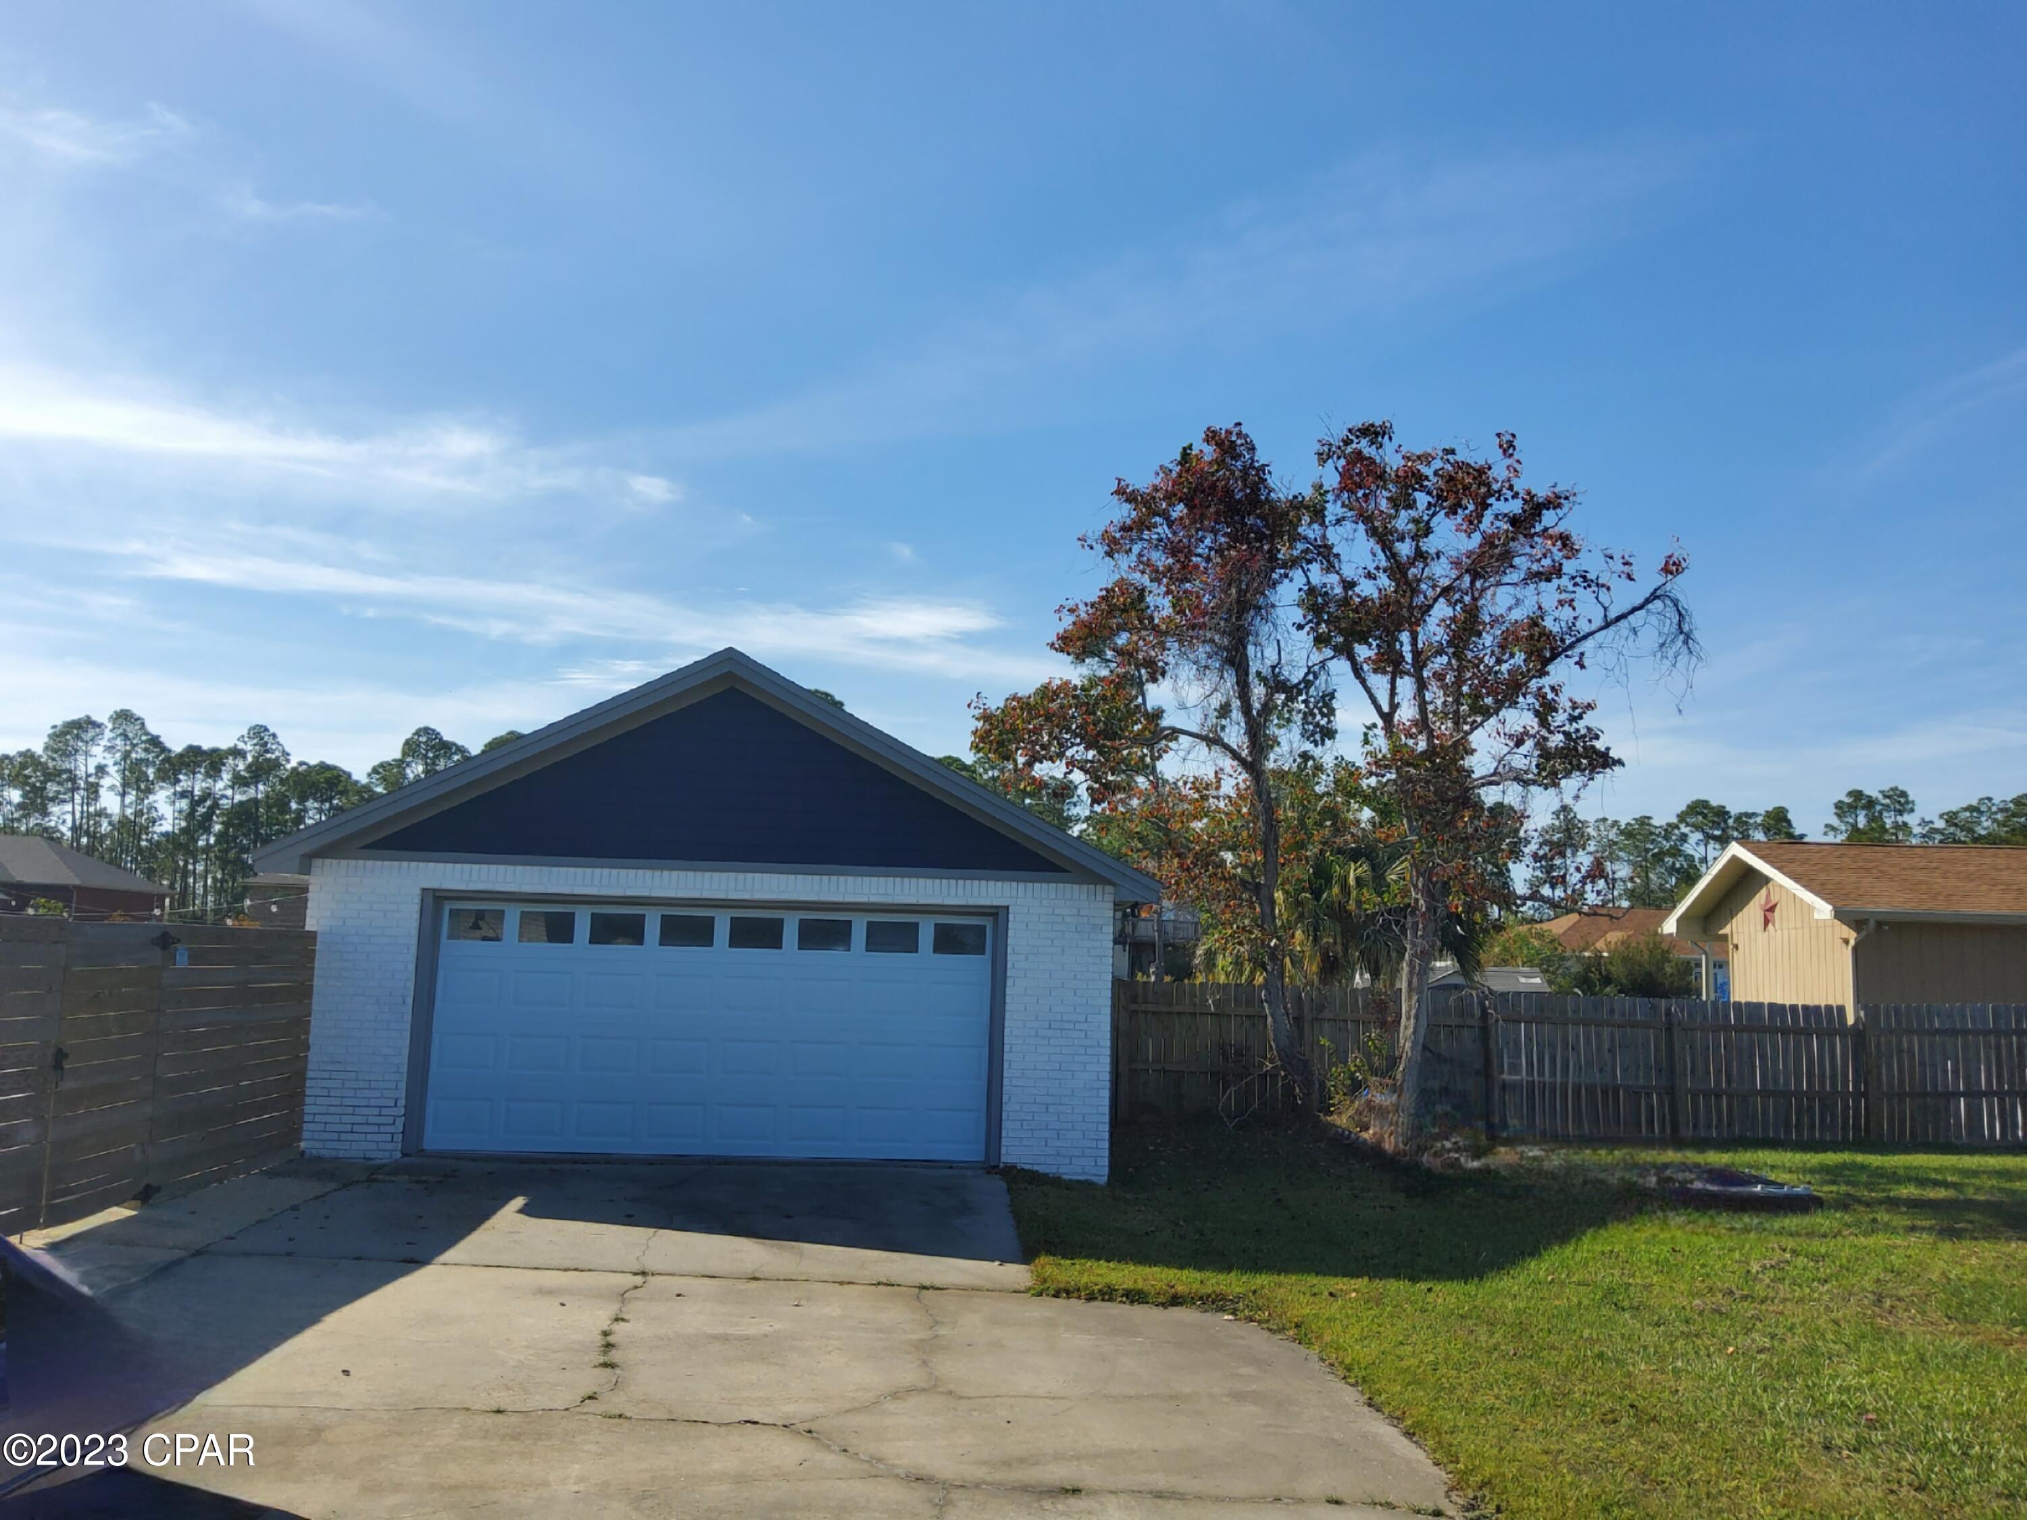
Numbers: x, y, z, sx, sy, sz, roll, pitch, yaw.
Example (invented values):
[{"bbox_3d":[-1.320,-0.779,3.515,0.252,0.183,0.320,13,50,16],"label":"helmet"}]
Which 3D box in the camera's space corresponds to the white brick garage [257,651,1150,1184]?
[{"bbox_3d":[-2.896,1.767,16.987,7.800,4.520,7.700,2,-8,-4],"label":"white brick garage"}]

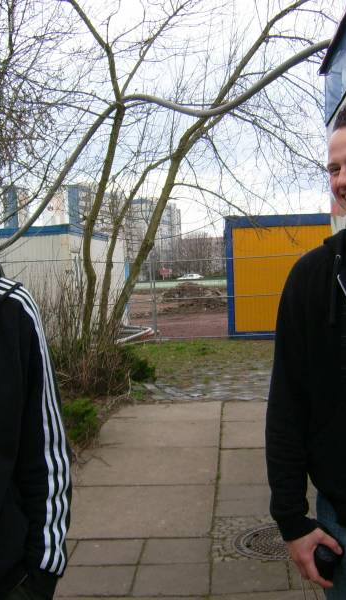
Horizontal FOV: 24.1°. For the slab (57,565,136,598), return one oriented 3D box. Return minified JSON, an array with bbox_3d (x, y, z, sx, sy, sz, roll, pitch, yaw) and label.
[{"bbox_3d":[-0.398,1.483,4.191,0.390,0.060,0.405,-2,2,4],"label":"slab"}]

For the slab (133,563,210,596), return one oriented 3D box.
[{"bbox_3d":[-0.002,1.470,4.164,0.395,0.060,0.410,-2,2,4],"label":"slab"}]

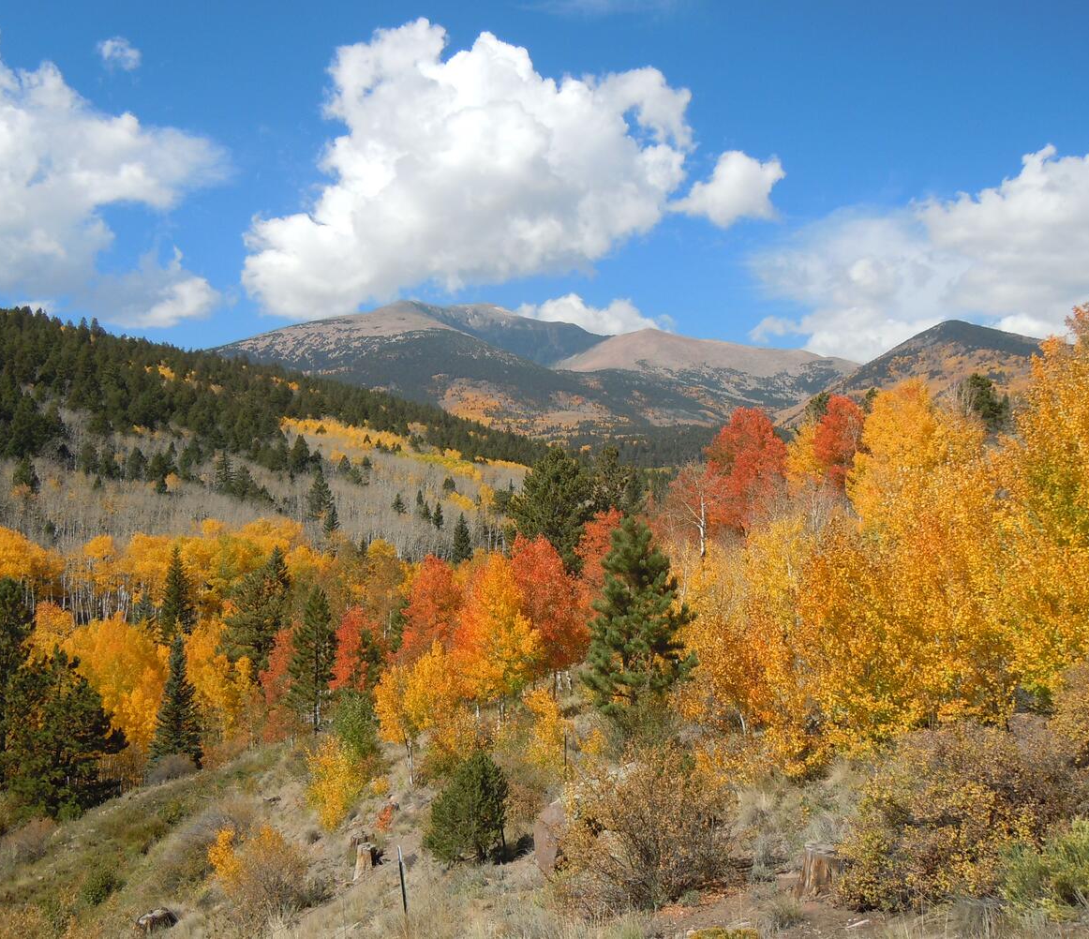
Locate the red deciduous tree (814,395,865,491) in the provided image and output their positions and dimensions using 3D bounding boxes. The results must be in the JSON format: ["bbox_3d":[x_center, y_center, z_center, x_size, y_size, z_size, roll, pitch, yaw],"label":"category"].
[{"bbox_3d":[17.910,-0.480,66.000,3.150,8.150,3.150,0,0,0],"label":"red deciduous tree"}]

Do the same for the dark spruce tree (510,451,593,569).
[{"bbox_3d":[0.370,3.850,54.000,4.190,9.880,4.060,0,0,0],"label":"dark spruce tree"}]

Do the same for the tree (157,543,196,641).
[{"bbox_3d":[-27.790,9.910,82.000,2.880,8.350,2.800,0,0,0],"label":"tree"}]

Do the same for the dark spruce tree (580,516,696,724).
[{"bbox_3d":[2.940,4.800,34.000,3.650,6.680,3.540,0,0,0],"label":"dark spruce tree"}]

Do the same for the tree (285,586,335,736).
[{"bbox_3d":[-10.770,8.790,50.000,2.300,6.810,2.230,0,0,0],"label":"tree"}]

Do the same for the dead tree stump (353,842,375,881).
[{"bbox_3d":[-4.150,9.020,25.000,0.520,0.770,0.520,0,0,0],"label":"dead tree stump"}]

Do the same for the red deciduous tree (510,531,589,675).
[{"bbox_3d":[0.210,5.620,43.000,3.100,6.090,3.010,0,0,0],"label":"red deciduous tree"}]

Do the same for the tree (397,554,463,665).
[{"bbox_3d":[-6.570,9.530,62.000,3.800,9.170,3.800,0,0,0],"label":"tree"}]

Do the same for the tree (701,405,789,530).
[{"bbox_3d":[8.500,1.180,46.000,3.610,7.630,3.500,0,0,0],"label":"tree"}]

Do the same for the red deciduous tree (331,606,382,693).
[{"bbox_3d":[-10.380,10.760,60.000,2.870,6.440,2.870,0,0,0],"label":"red deciduous tree"}]

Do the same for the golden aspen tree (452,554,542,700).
[{"bbox_3d":[-1.620,5.810,37.500,3.010,5.850,2.920,0,0,0],"label":"golden aspen tree"}]

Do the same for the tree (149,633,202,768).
[{"bbox_3d":[-21.750,13.730,64.000,3.170,8.020,3.170,0,0,0],"label":"tree"}]

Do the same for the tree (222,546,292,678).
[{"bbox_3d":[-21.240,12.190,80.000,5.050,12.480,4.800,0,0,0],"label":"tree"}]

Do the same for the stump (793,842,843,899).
[{"bbox_3d":[3.300,4.790,13.000,0.610,0.520,0.610,0,0,0],"label":"stump"}]

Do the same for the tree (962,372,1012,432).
[{"bbox_3d":[34.710,-3.030,85.000,3.910,9.190,3.910,0,0,0],"label":"tree"}]

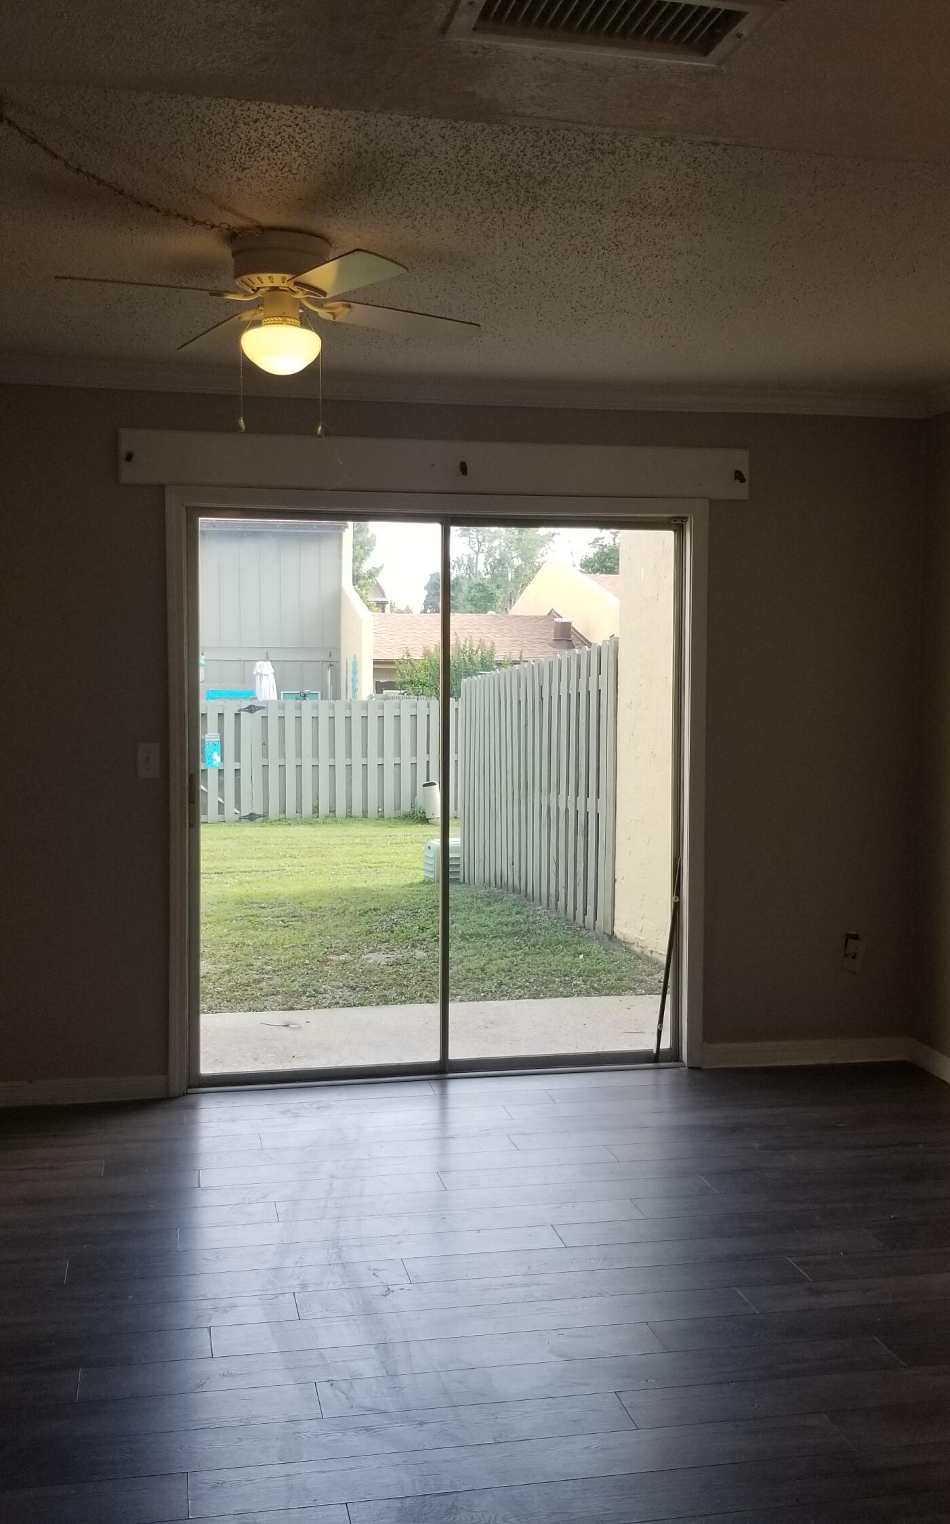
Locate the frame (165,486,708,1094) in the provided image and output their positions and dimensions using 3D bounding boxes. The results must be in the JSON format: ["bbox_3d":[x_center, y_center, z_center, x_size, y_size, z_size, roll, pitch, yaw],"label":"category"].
[{"bbox_3d":[-0.108,0.100,5.370,1.903,2.063,0.110,0,3,-11],"label":"frame"}]

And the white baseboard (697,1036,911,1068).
[{"bbox_3d":[1.229,1.079,5.654,0.814,0.086,0.015,0,3,-11],"label":"white baseboard"}]

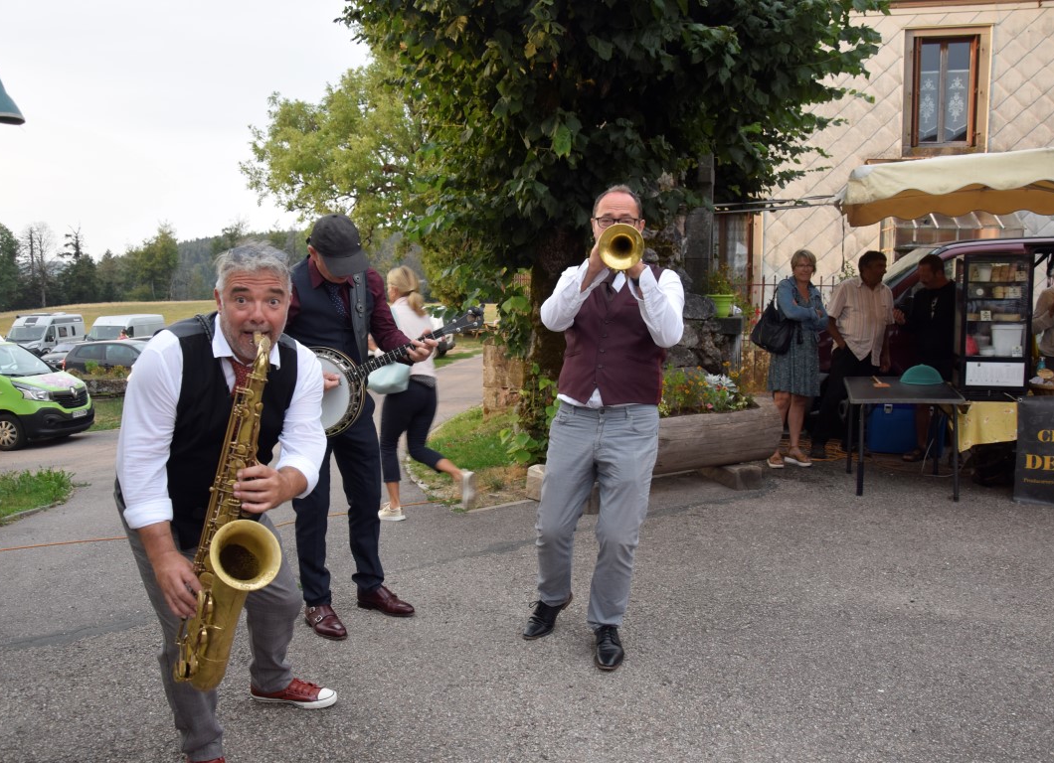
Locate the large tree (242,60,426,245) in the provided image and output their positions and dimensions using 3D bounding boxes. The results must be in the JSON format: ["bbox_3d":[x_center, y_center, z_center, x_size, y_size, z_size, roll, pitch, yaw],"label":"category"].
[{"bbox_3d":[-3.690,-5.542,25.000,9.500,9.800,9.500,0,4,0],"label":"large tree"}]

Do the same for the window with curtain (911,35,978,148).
[{"bbox_3d":[5.938,-4.131,12.200,0.940,1.580,0.160,1,4,10],"label":"window with curtain"}]

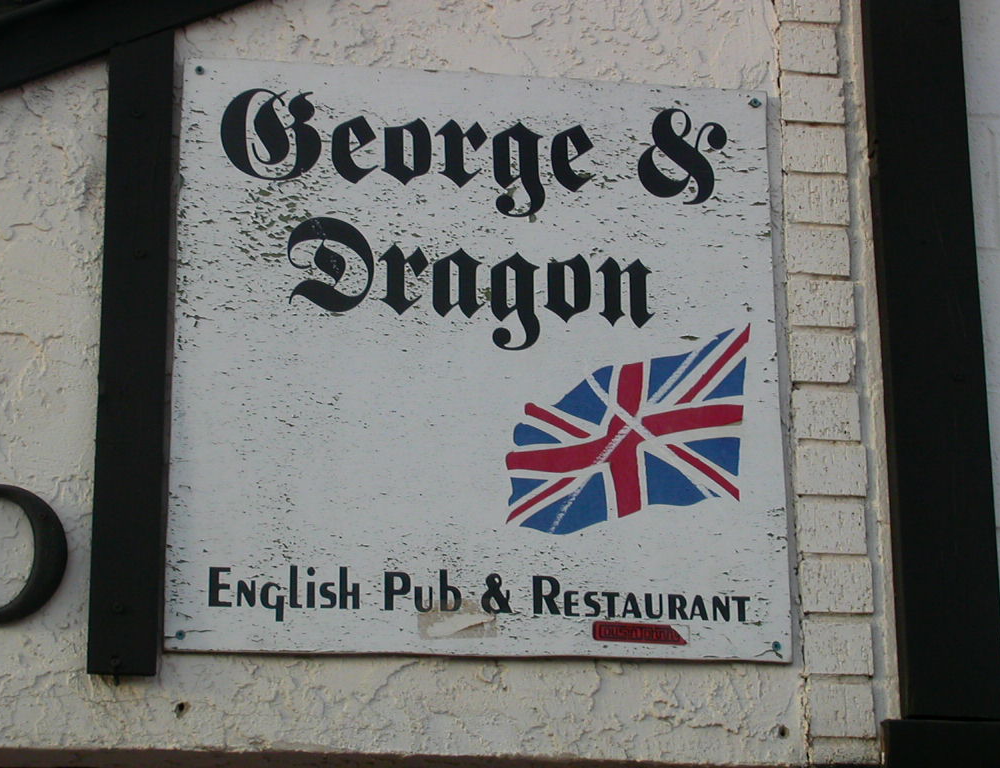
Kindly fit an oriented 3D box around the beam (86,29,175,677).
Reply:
[{"bbox_3d":[-0.489,-0.056,3.229,0.088,0.895,0.034,2,-16,-9],"label":"beam"}]

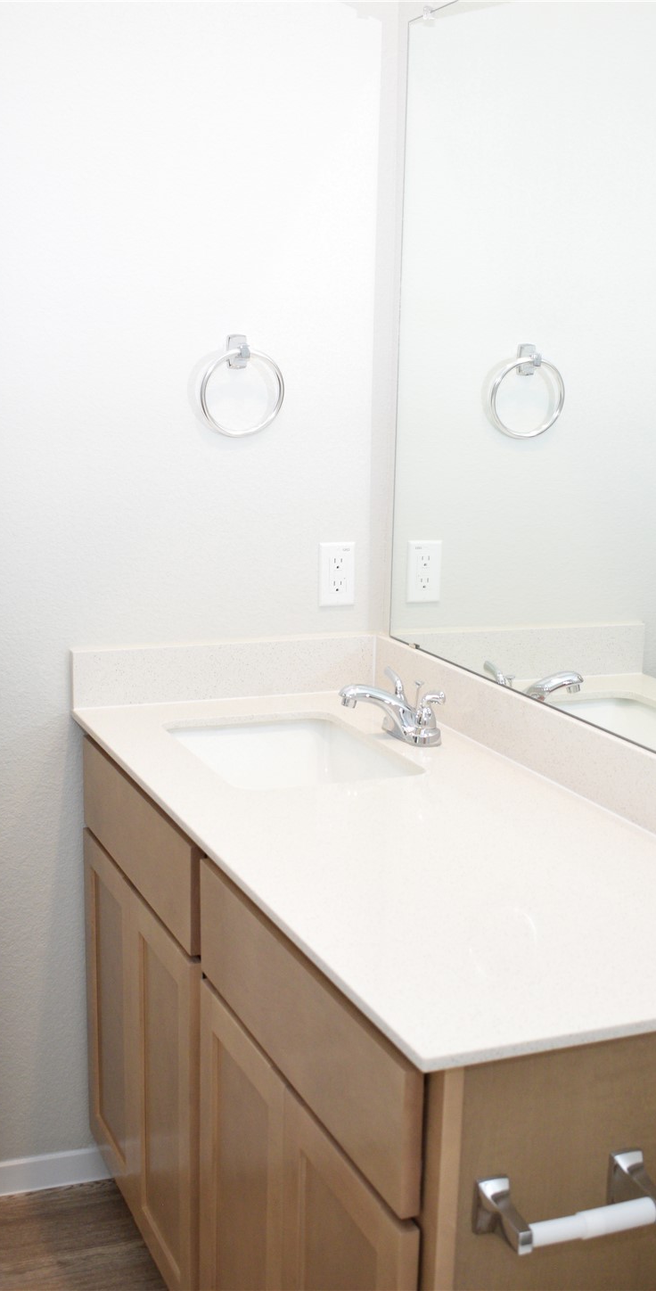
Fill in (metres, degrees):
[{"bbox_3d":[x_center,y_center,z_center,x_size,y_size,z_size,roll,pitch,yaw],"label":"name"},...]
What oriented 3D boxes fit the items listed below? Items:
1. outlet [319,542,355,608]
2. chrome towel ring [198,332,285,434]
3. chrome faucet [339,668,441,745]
[{"bbox_3d":[0.017,-0.128,2.623,0.070,0.114,0.008,-3,12,-22],"label":"outlet"},{"bbox_3d":[-0.144,-0.439,2.464,0.154,0.179,0.058,-3,12,-22],"label":"chrome towel ring"},{"bbox_3d":[0.095,0.104,2.319,0.176,0.102,0.206,-3,12,-22],"label":"chrome faucet"}]

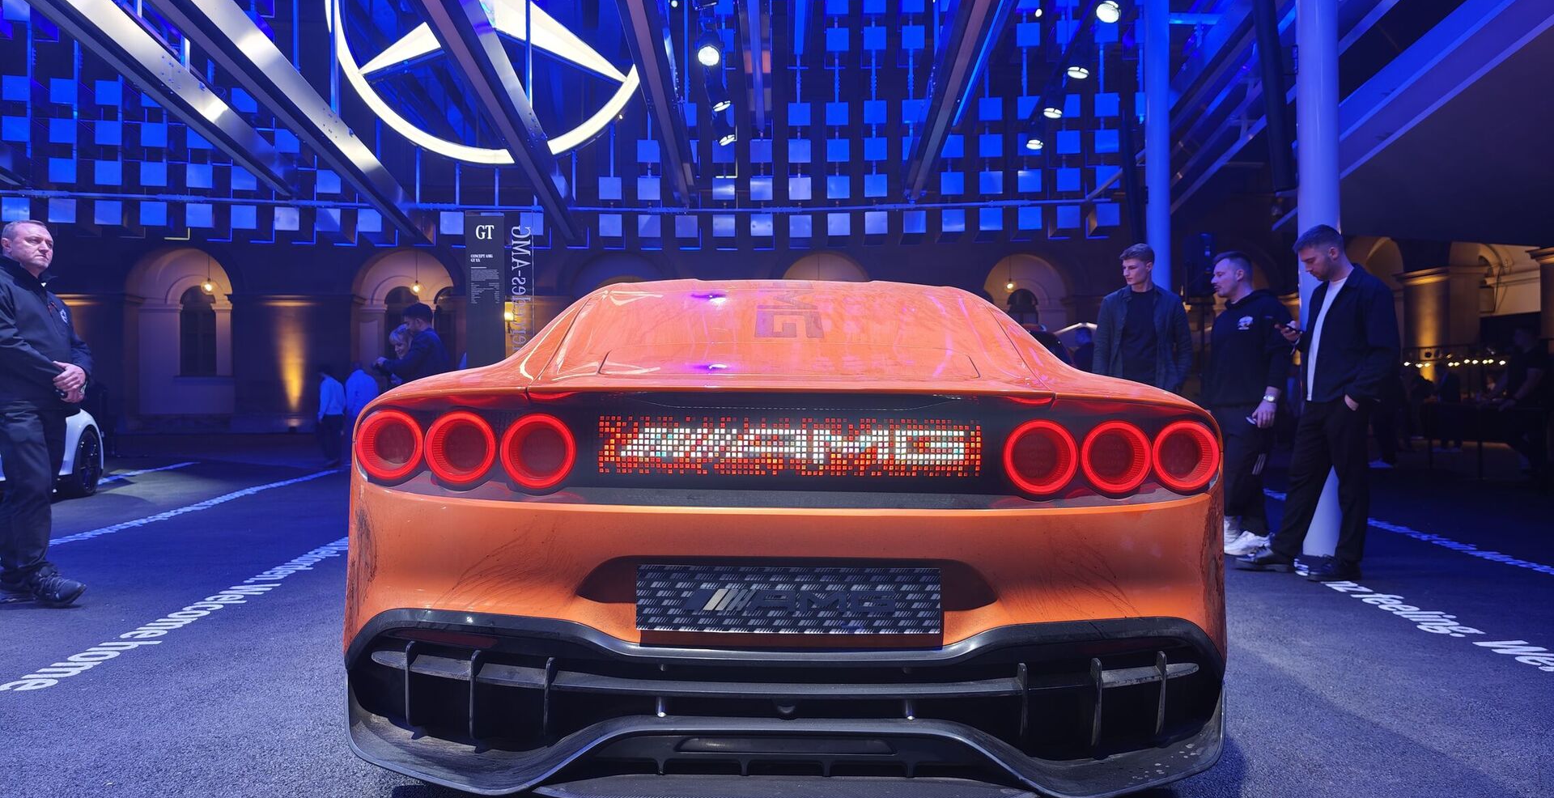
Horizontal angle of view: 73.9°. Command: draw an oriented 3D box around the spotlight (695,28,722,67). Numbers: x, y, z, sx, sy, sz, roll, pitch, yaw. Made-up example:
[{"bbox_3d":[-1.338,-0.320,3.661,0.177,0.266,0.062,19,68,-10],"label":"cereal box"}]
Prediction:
[{"bbox_3d":[-0.630,-3.220,9.500,0.260,0.270,0.360,-2,41,-2],"label":"spotlight"}]

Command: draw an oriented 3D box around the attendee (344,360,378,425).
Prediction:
[{"bbox_3d":[-6.550,0.300,16.300,0.500,1.700,0.360,0,1,-24],"label":"attendee"}]

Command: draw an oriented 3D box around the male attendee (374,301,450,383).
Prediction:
[{"bbox_3d":[-3.640,-0.110,10.300,0.680,1.710,0.520,1,1,18],"label":"male attendee"}]

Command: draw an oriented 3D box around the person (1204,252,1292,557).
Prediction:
[{"bbox_3d":[2.700,0.000,5.900,0.400,1.720,0.500,-1,2,-34],"label":"person"}]

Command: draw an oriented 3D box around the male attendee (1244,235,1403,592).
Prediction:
[{"bbox_3d":[2.740,-0.010,5.220,0.660,1.750,0.540,0,1,-26],"label":"male attendee"}]

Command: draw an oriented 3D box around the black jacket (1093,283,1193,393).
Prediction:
[{"bbox_3d":[2.160,-0.310,6.100,0.570,0.730,0.330,1,1,24],"label":"black jacket"}]

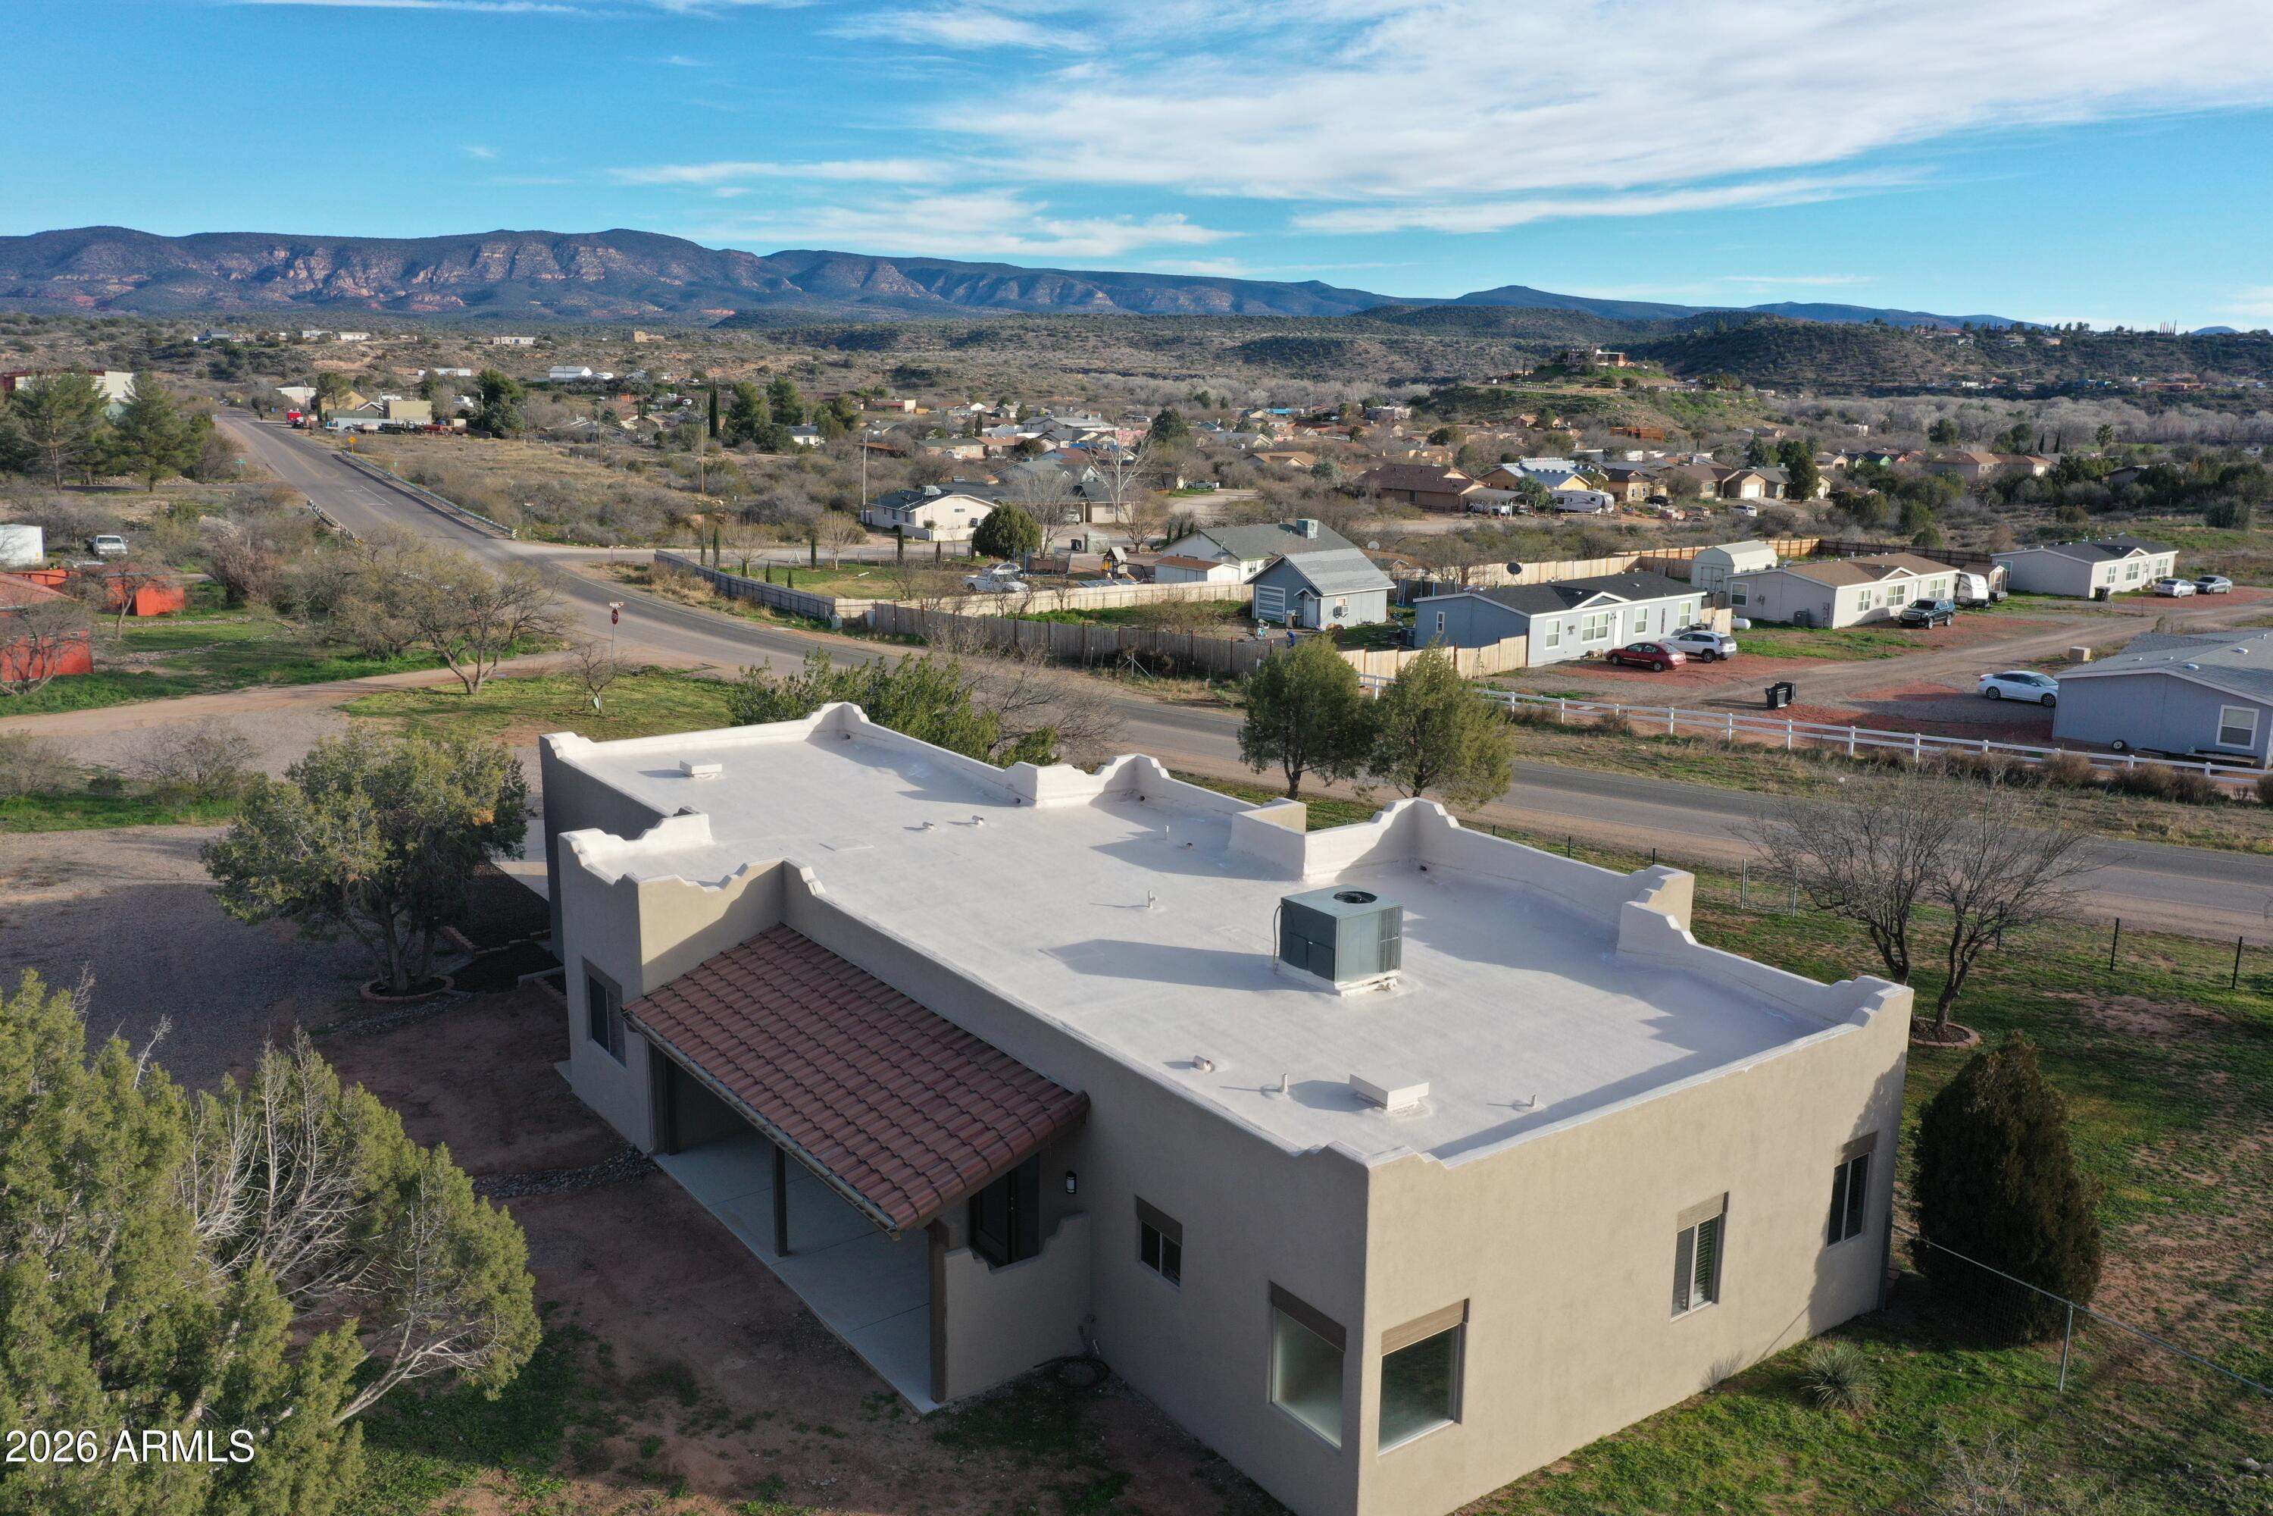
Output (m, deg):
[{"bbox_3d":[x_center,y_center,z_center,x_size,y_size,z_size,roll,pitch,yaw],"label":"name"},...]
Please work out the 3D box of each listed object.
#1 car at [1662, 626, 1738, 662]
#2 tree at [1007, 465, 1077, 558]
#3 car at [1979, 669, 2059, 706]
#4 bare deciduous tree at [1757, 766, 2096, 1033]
[{"bbox_3d":[32.891,-6.669,103.592,1.860,1.680,4.620,-10,16,-40],"label":"car"},{"bbox_3d":[-9.191,-23.866,172.632,6.801,9.035,6.461,0,12,-3],"label":"tree"},{"bbox_3d":[45.454,-3.569,90.020,4.780,1.460,1.840,11,16,41],"label":"car"},{"bbox_3d":[15.976,2.984,35.739,6.965,5.311,5.921,6,14,24],"label":"bare deciduous tree"}]

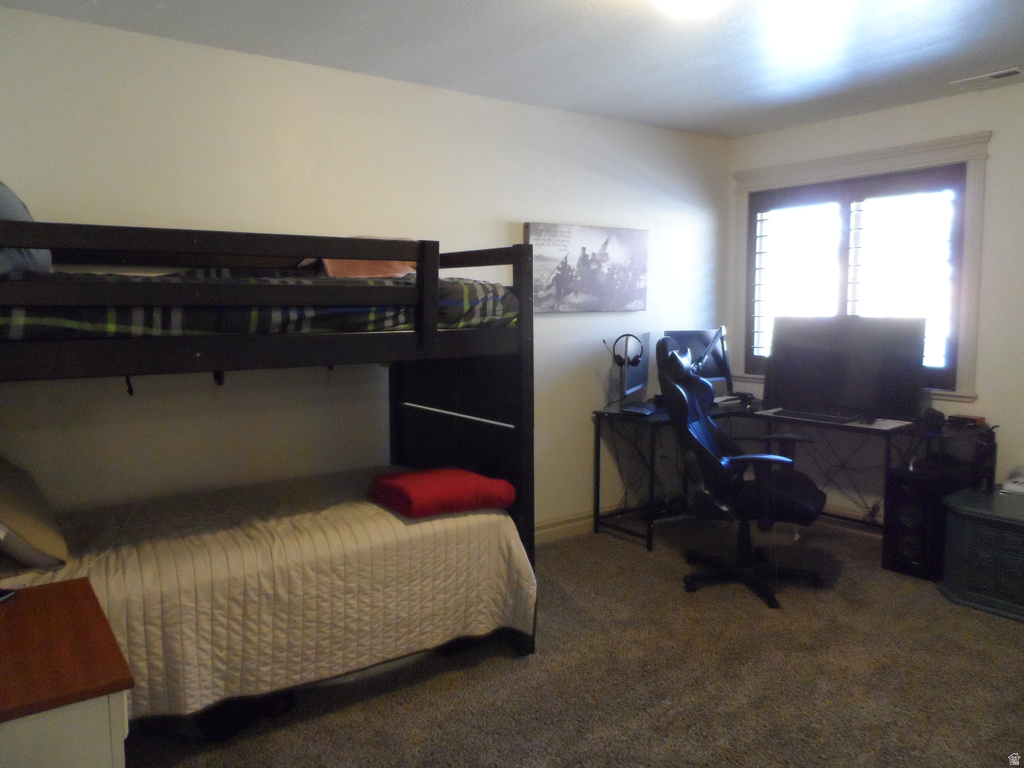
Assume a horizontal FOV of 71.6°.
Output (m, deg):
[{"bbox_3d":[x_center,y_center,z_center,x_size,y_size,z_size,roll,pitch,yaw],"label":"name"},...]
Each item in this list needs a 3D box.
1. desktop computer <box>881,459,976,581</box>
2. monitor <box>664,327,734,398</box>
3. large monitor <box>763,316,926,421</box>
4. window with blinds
[{"bbox_3d":[2.202,0.705,3.741,0.450,0.505,0.255,-7,9,-41],"label":"desktop computer"},{"bbox_3d":[1.165,-0.092,4.479,0.500,0.430,0.150,-3,7,-22],"label":"monitor"},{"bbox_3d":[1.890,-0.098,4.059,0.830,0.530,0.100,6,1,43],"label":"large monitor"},{"bbox_3d":[1.979,-0.610,4.268,0.100,1.209,1.332,-5,8,-35],"label":"window with blinds"}]

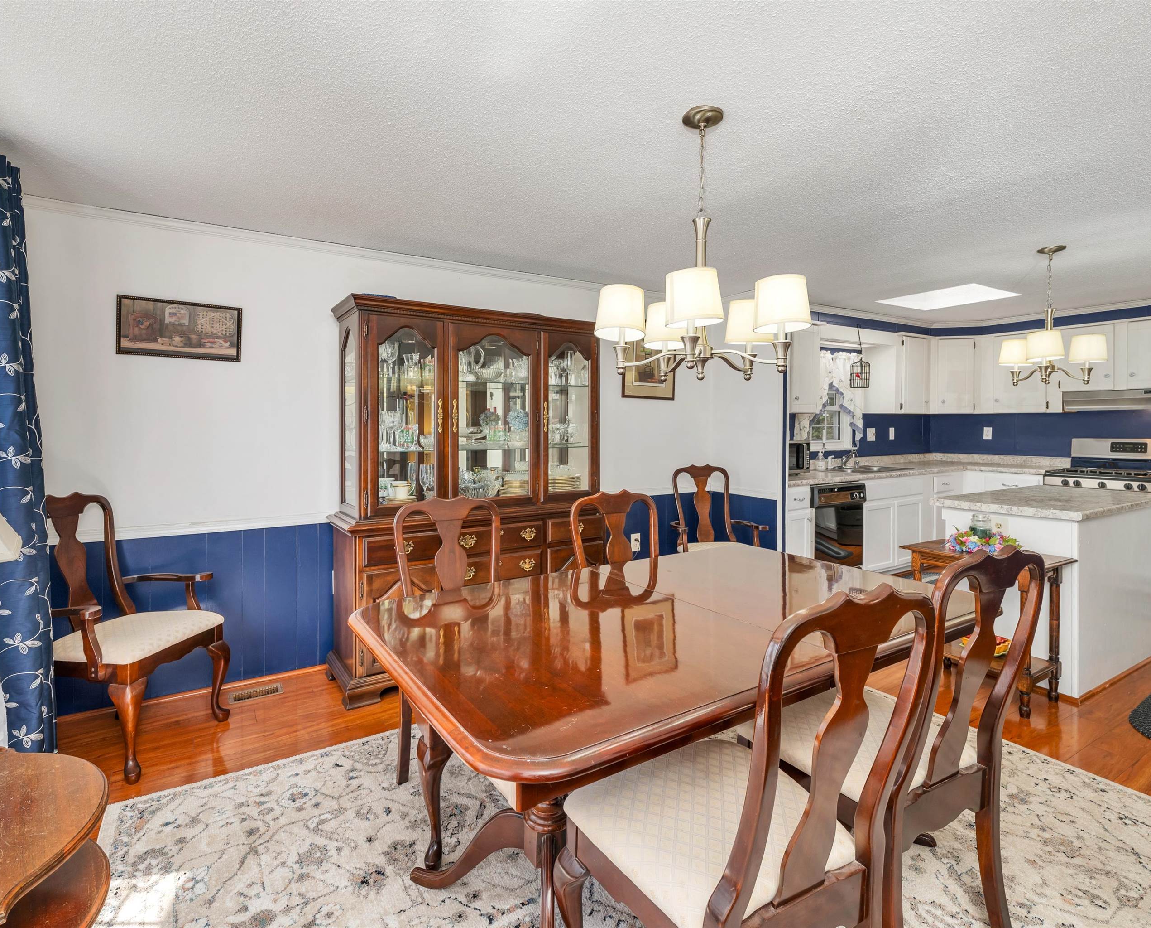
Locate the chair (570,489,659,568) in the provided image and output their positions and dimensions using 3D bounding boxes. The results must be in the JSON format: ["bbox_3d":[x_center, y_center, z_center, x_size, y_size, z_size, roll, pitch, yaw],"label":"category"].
[{"bbox_3d":[0.318,0.650,2.307,0.530,1.030,0.570,-1,3,-26],"label":"chair"}]

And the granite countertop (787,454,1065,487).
[{"bbox_3d":[2.957,0.051,4.807,3.240,0.140,1.310,-2,3,-30],"label":"granite countertop"}]

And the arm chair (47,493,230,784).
[{"bbox_3d":[-1.881,0.658,2.249,0.600,1.040,0.600,1,3,9],"label":"arm chair"}]

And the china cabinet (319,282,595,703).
[{"bbox_3d":[-0.581,0.149,3.092,1.410,1.960,0.440,-2,4,-32],"label":"china cabinet"}]

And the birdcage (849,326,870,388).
[{"bbox_3d":[2.579,-0.965,4.900,0.175,0.560,0.170,-2,3,-30],"label":"birdcage"}]

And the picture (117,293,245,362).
[{"bbox_3d":[-1.940,-0.660,2.670,0.505,0.277,0.025,-2,3,-30],"label":"picture"}]

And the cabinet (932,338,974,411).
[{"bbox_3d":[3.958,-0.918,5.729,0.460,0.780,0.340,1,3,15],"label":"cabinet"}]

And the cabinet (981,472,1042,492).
[{"bbox_3d":[4.206,0.509,5.117,0.600,0.870,0.470,-2,4,-32],"label":"cabinet"}]

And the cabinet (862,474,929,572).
[{"bbox_3d":[2.602,0.525,4.895,0.980,0.870,0.600,-2,4,-32],"label":"cabinet"}]

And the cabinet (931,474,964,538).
[{"bbox_3d":[3.323,0.493,5.353,0.620,0.870,0.600,-2,4,-32],"label":"cabinet"}]

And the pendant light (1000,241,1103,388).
[{"bbox_3d":[2.620,-0.811,3.013,0.460,0.745,0.460,-2,4,-32],"label":"pendant light"}]

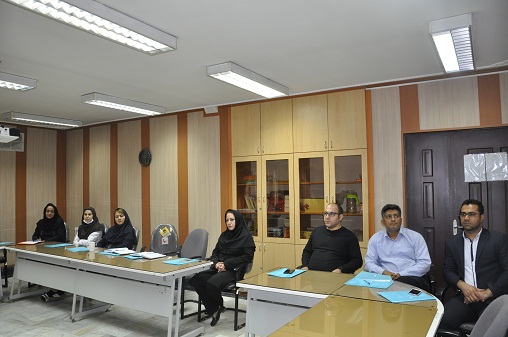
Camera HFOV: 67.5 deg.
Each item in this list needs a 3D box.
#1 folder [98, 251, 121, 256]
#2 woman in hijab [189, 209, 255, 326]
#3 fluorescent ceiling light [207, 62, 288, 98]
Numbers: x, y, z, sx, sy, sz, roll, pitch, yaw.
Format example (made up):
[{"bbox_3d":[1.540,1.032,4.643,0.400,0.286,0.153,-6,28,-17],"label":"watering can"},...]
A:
[{"bbox_3d":[-1.709,1.040,4.656,0.310,0.012,0.250,-2,-2,27],"label":"folder"},{"bbox_3d":[-0.306,1.124,4.429,0.520,1.270,0.770,-3,-3,39],"label":"woman in hijab"},{"bbox_3d":[-0.018,-0.930,4.164,0.280,0.090,1.250,-2,-2,31],"label":"fluorescent ceiling light"}]

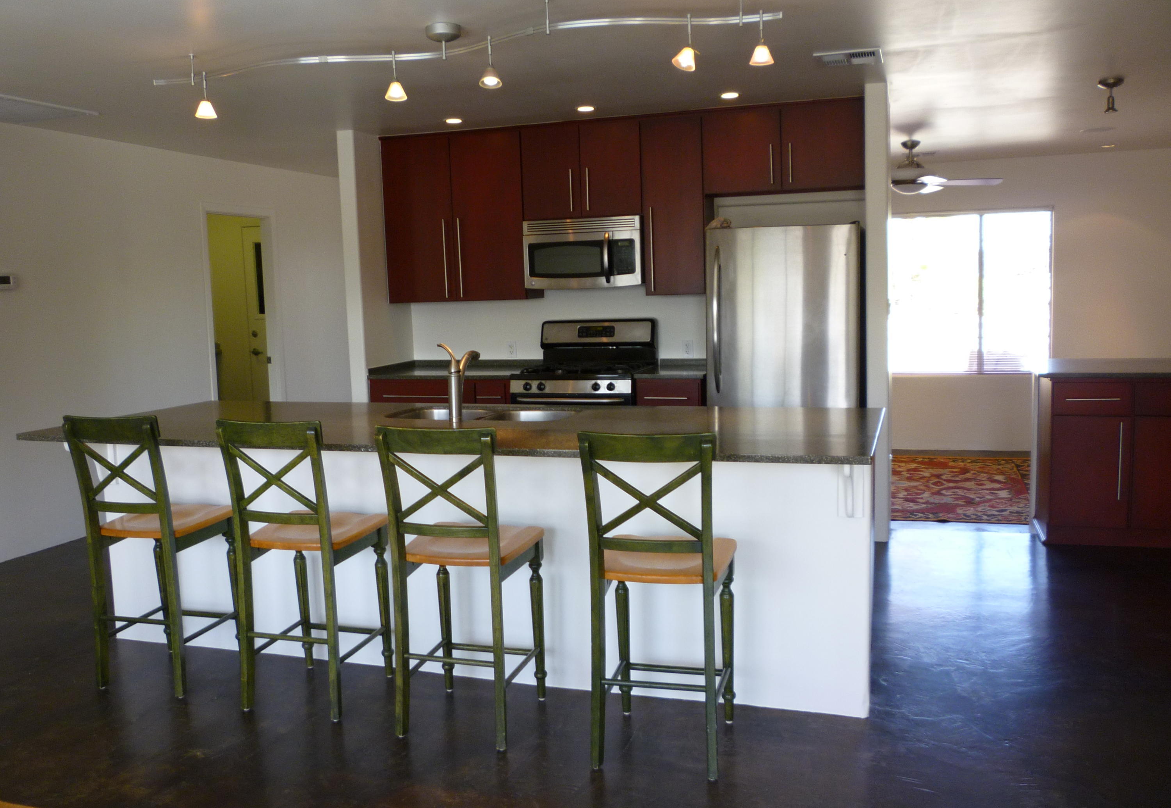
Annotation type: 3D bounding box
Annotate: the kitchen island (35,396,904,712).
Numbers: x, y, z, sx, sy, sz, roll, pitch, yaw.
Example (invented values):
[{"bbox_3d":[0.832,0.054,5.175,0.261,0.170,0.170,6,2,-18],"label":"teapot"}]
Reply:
[{"bbox_3d":[-0.527,0.523,4.018,3.306,0.914,1.145,1,7,18],"label":"kitchen island"}]

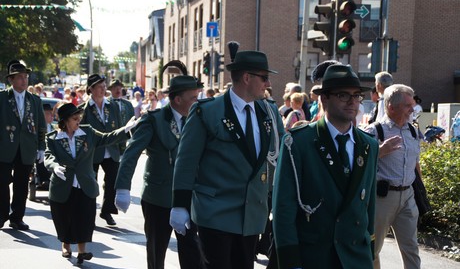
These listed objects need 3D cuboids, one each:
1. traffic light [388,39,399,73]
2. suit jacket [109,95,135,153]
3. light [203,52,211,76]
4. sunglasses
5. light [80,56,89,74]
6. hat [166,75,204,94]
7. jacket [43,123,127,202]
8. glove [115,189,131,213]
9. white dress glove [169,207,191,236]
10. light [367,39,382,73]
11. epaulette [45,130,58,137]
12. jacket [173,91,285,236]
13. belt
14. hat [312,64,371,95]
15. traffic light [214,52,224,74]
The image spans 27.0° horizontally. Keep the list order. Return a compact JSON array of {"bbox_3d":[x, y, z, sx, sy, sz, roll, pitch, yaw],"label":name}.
[{"bbox_3d":[4.114,-1.974,24.000,0.280,0.820,0.360,3,3,24],"label":"traffic light"},{"bbox_3d":[-1.515,-0.116,13.000,0.500,0.740,0.320,1,3,-12],"label":"suit jacket"},{"bbox_3d":[-0.860,-2.561,35.000,0.280,0.880,0.340,4,4,37],"label":"light"},{"bbox_3d":[0.168,-0.341,5.740,0.150,0.045,0.145,11,2,21],"label":"sunglasses"},{"bbox_3d":[-6.450,-3.065,42.500,0.300,0.840,0.360,1,2,-6],"label":"light"},{"bbox_3d":[-0.336,-0.369,7.150,0.310,0.135,0.275,-5,3,28],"label":"hat"},{"bbox_3d":[-1.410,0.285,9.400,0.800,0.740,0.420,1,3,-13],"label":"jacket"},{"bbox_3d":[-0.798,0.486,7.100,0.115,0.185,0.090,1,2,-9],"label":"glove"},{"bbox_3d":[-0.300,0.514,5.680,0.120,0.190,0.090,1,2,-11],"label":"white dress glove"},{"bbox_3d":[3.821,-2.089,25.300,0.280,0.880,0.340,0,4,-30],"label":"light"},{"bbox_3d":[-1.754,-0.010,9.400,0.130,0.030,0.060,-15,4,-14],"label":"epaulette"},{"bbox_3d":[-0.003,0.164,5.500,0.620,0.800,0.380,-1,4,-37],"label":"jacket"},{"bbox_3d":[1.067,0.355,6.400,0.260,0.045,0.350,4,4,41],"label":"belt"},{"bbox_3d":[0.536,-0.263,4.600,0.275,0.135,0.310,-5,2,-30],"label":"hat"},{"bbox_3d":[-0.390,-2.616,35.500,0.360,0.840,0.280,1,3,-24],"label":"traffic light"}]

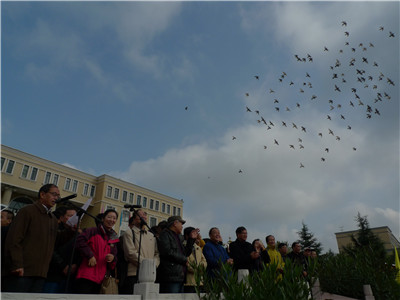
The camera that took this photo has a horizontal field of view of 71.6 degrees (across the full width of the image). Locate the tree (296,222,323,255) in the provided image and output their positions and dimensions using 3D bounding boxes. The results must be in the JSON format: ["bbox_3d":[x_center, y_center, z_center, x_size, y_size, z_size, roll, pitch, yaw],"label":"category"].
[{"bbox_3d":[6.690,6.950,16.800,3.100,5.400,3.100,0,-27,0],"label":"tree"}]

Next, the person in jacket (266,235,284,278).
[{"bbox_3d":[1.500,2.550,5.470,0.400,1.700,0.560,-21,-34,35],"label":"person in jacket"}]

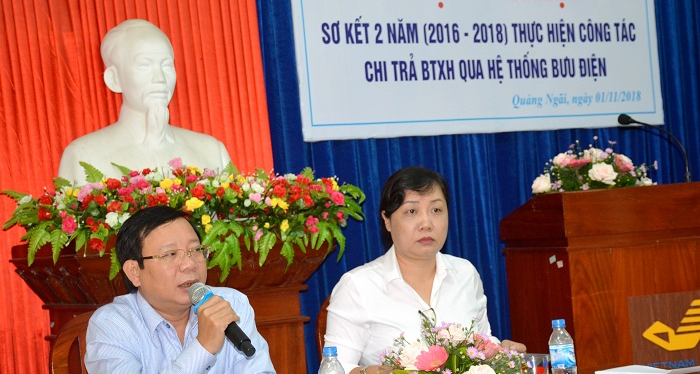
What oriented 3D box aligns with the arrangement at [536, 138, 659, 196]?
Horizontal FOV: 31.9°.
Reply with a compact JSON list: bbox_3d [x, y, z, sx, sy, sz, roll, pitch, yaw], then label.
[{"bbox_3d":[0.707,-0.060,3.520,0.345,0.160,0.250,-4,-2,-13],"label":"arrangement"}]

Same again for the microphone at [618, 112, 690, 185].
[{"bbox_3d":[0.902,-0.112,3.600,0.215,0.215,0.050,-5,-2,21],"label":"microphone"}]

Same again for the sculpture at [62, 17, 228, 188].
[{"bbox_3d":[-0.716,-0.209,4.300,0.570,0.750,0.330,-4,-2,-29],"label":"sculpture"}]

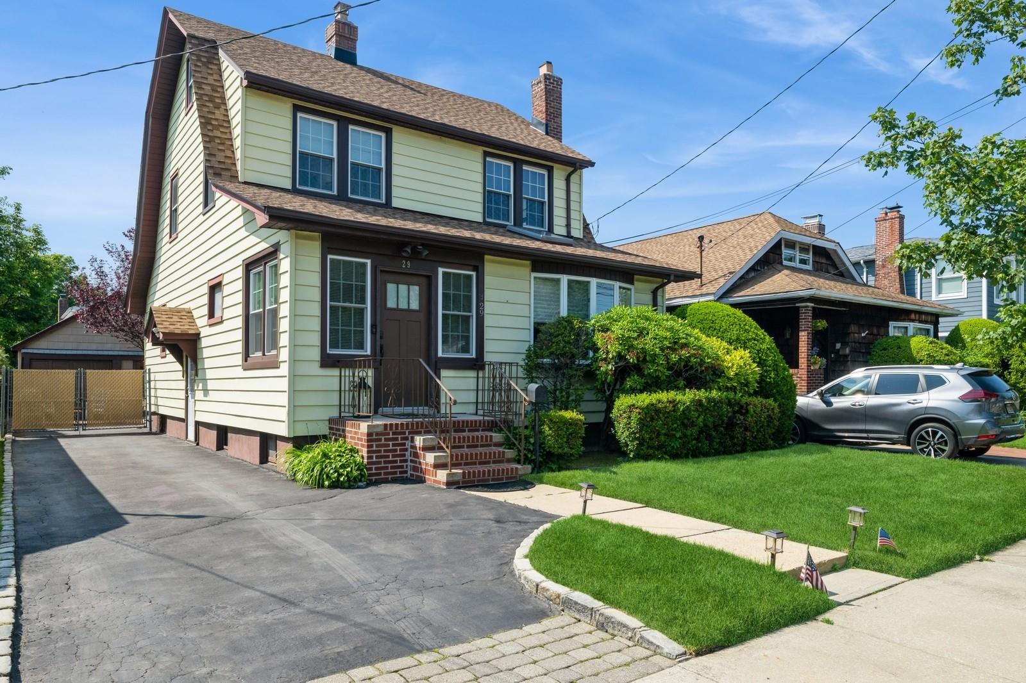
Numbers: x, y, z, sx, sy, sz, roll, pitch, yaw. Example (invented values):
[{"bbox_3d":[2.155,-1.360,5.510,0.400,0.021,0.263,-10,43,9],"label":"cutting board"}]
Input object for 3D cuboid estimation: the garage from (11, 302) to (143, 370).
[{"bbox_3d":[-17.000,0.700,28.700,6.600,4.700,6.200,3,-4,-37],"label":"garage"}]

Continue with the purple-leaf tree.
[{"bbox_3d":[-11.600,-0.807,22.200,5.300,6.900,5.300,3,-4,-37],"label":"purple-leaf tree"}]

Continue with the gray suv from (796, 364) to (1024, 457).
[{"bbox_3d":[7.355,1.349,13.903,1.860,1.740,4.690,3,-3,-41],"label":"gray suv"}]

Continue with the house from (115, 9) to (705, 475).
[{"bbox_3d":[-2.927,-2.603,15.554,8.500,9.600,12.100,3,-5,-37],"label":"house"}]

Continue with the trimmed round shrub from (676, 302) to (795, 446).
[{"bbox_3d":[4.124,0.640,13.178,2.500,2.750,2.500,0,-4,0],"label":"trimmed round shrub"}]

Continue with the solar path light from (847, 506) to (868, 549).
[{"bbox_3d":[2.798,1.509,5.550,0.150,0.360,0.150,5,-2,-42],"label":"solar path light"}]

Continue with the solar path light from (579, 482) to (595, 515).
[{"bbox_3d":[0.724,1.558,6.750,0.140,0.340,0.140,8,-4,-36],"label":"solar path light"}]

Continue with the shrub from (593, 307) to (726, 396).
[{"bbox_3d":[2.431,0.645,11.347,2.300,2.400,1.900,3,-5,-37],"label":"shrub"}]

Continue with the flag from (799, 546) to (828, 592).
[{"bbox_3d":[2.085,1.586,4.750,0.200,0.300,0.080,-2,-4,27],"label":"flag"}]

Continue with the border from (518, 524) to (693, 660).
[{"bbox_3d":[0.349,1.632,4.821,0.680,0.210,2.950,0,-4,-7],"label":"border"}]

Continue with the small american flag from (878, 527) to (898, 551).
[{"bbox_3d":[3.048,1.606,5.550,0.160,0.190,0.050,-1,-4,12],"label":"small american flag"}]

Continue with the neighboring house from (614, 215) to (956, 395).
[{"bbox_3d":[6.450,-0.530,23.400,8.200,6.800,13.000,3,-4,-37],"label":"neighboring house"}]

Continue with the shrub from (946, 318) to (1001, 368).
[{"bbox_3d":[13.700,0.781,20.200,1.900,3.000,1.900,3,-5,-37],"label":"shrub"}]

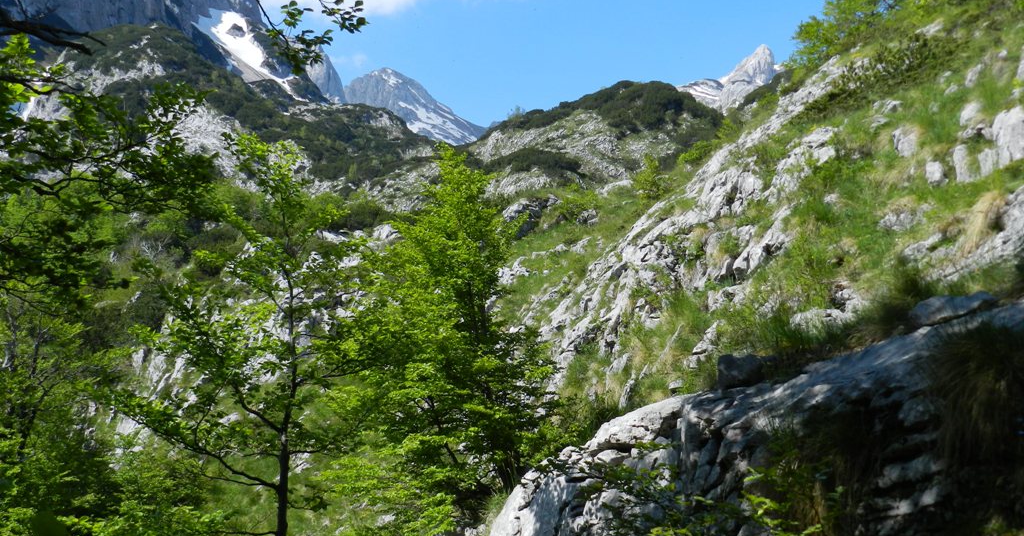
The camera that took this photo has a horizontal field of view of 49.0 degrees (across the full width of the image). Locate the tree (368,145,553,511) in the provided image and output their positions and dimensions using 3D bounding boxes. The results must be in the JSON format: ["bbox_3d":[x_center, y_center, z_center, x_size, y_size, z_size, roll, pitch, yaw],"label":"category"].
[{"bbox_3d":[-0.654,0.741,14.000,2.300,4.600,2.300,0,-8,0],"label":"tree"}]

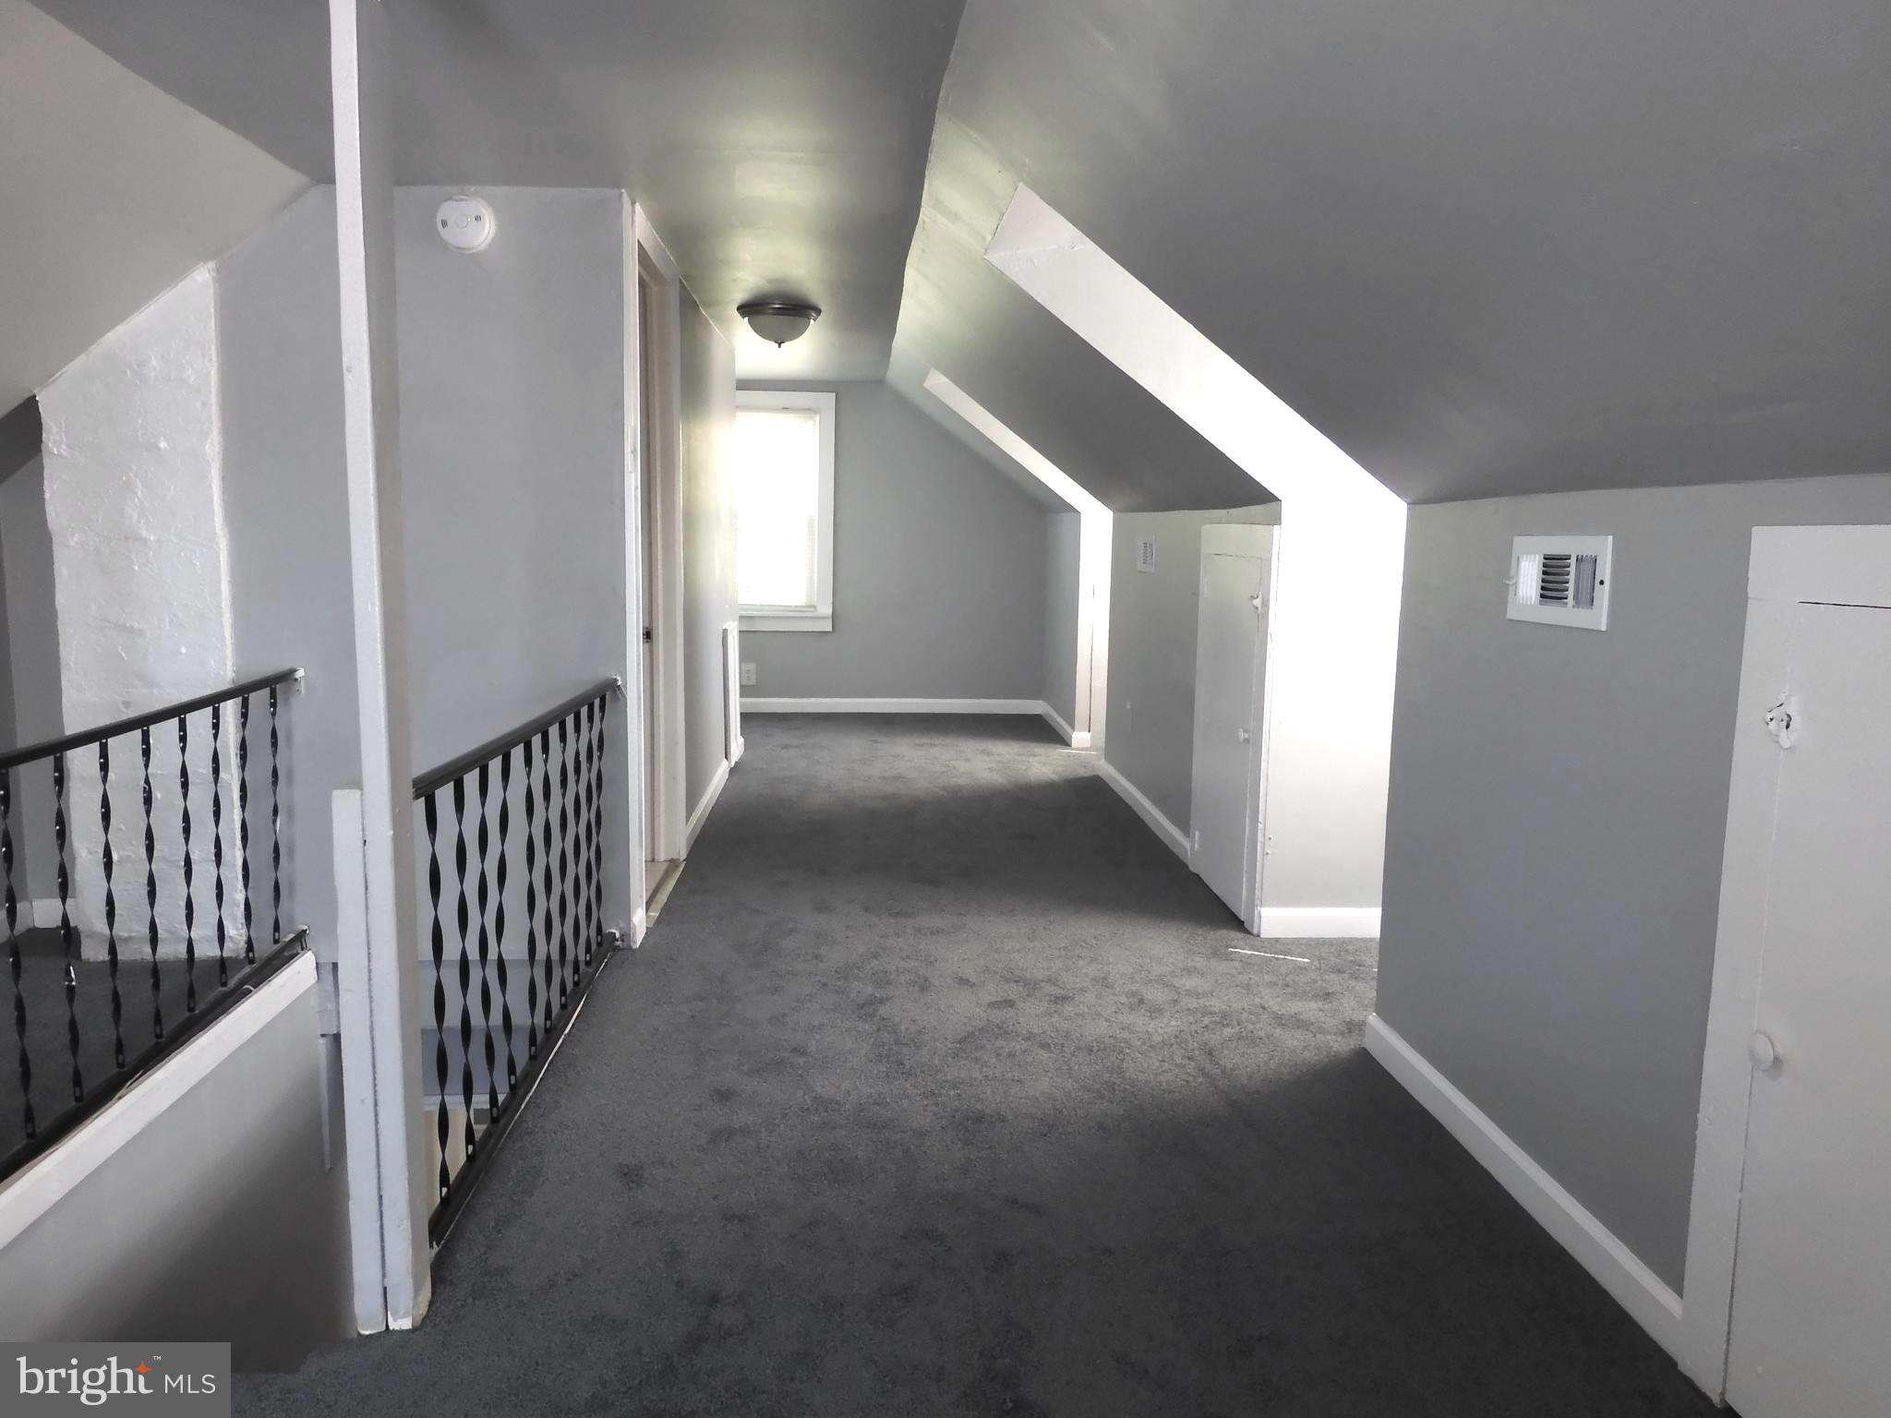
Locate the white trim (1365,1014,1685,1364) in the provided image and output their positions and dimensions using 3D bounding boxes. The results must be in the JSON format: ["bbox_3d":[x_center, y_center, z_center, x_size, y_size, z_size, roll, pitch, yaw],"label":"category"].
[{"bbox_3d":[0.983,0.788,2.360,0.016,0.087,1.124,0,8,-4],"label":"white trim"}]

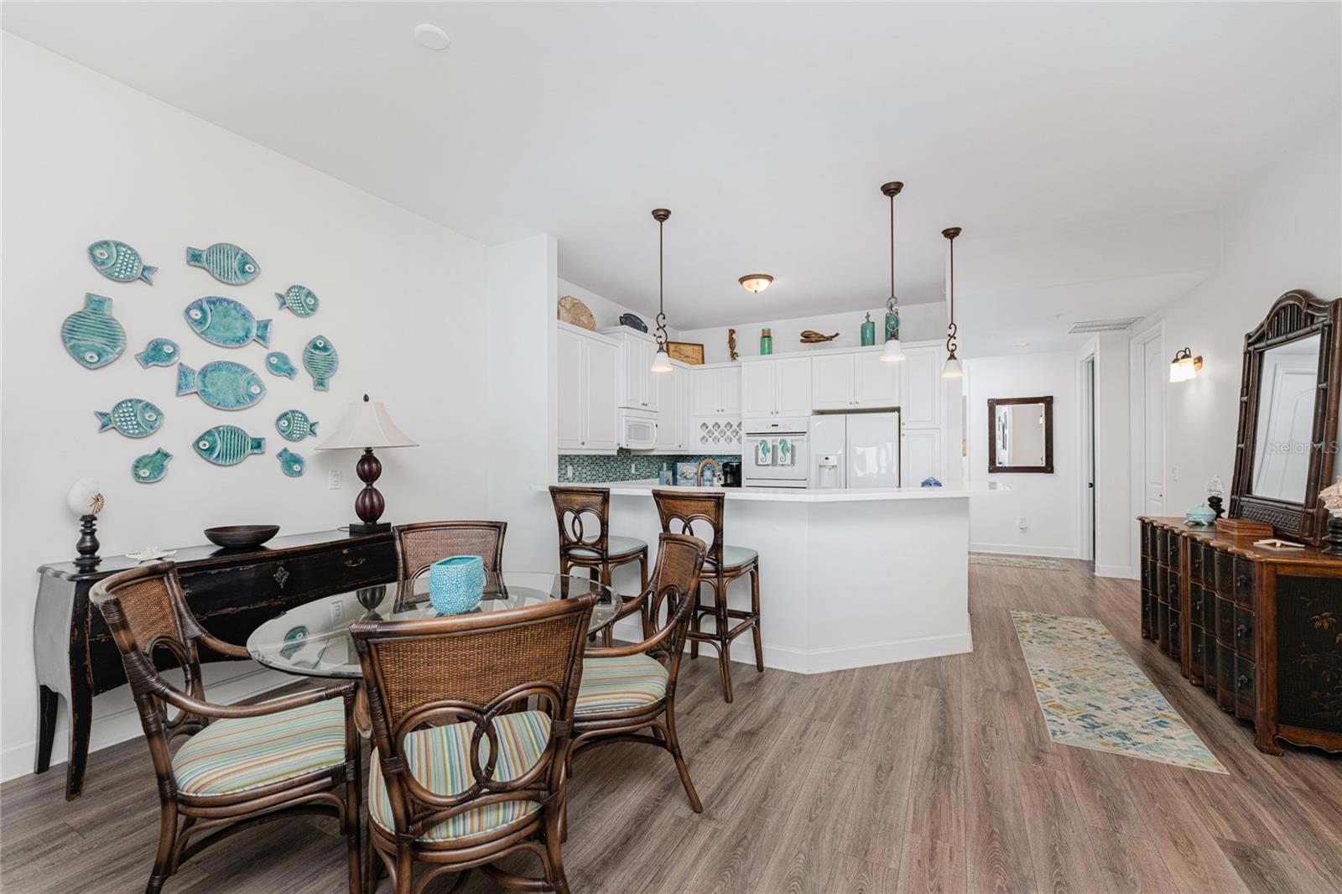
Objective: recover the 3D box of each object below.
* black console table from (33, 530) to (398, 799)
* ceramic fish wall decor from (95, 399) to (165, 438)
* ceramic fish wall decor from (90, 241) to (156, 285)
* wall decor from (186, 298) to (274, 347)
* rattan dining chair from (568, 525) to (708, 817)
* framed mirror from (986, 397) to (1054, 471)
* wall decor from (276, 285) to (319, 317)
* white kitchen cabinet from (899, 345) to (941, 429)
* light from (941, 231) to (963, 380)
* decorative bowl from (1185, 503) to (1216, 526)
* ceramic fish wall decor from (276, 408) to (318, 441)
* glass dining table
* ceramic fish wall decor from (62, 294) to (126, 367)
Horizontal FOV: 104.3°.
[{"bbox_3d":[-2.136,0.940,2.722,0.395,0.854,1.470,0,-1,29],"label":"black console table"},{"bbox_3d":[-2.527,-0.134,2.434,0.030,0.180,0.231,-1,-1,29],"label":"ceramic fish wall decor"},{"bbox_3d":[-2.527,-0.851,2.410,0.030,0.184,0.222,0,-1,29],"label":"ceramic fish wall decor"},{"bbox_3d":[-2.334,-0.652,2.763,0.030,0.262,0.373,0,-1,29],"label":"wall decor"},{"bbox_3d":[-0.189,0.886,2.170,0.620,0.960,0.600,0,-1,-17],"label":"rattan dining chair"},{"bbox_3d":[4.628,-0.155,6.920,0.725,1.005,0.040,0,-1,29],"label":"framed mirror"},{"bbox_3d":[-2.191,-0.852,3.056,0.030,0.184,0.226,-1,-1,29],"label":"wall decor"},{"bbox_3d":[2.739,-0.612,5.691,0.399,0.865,0.600,0,-1,29],"label":"white kitchen cabinet"},{"bbox_3d":[2.140,-1.097,3.968,0.157,1.128,0.157,0,-1,29],"label":"light"},{"bbox_3d":[3.656,0.457,3.602,0.175,0.142,0.175,0,-1,29],"label":"decorative bowl"},{"bbox_3d":[-2.181,-0.125,3.042,0.030,0.184,0.222,0,-1,29],"label":"ceramic fish wall decor"},{"bbox_3d":[-0.811,0.985,1.978,1.220,0.757,1.220,0,-1,29],"label":"glass dining table"},{"bbox_3d":[-2.571,-0.512,2.326,0.030,0.328,0.188,0,-1,29],"label":"ceramic fish wall decor"}]

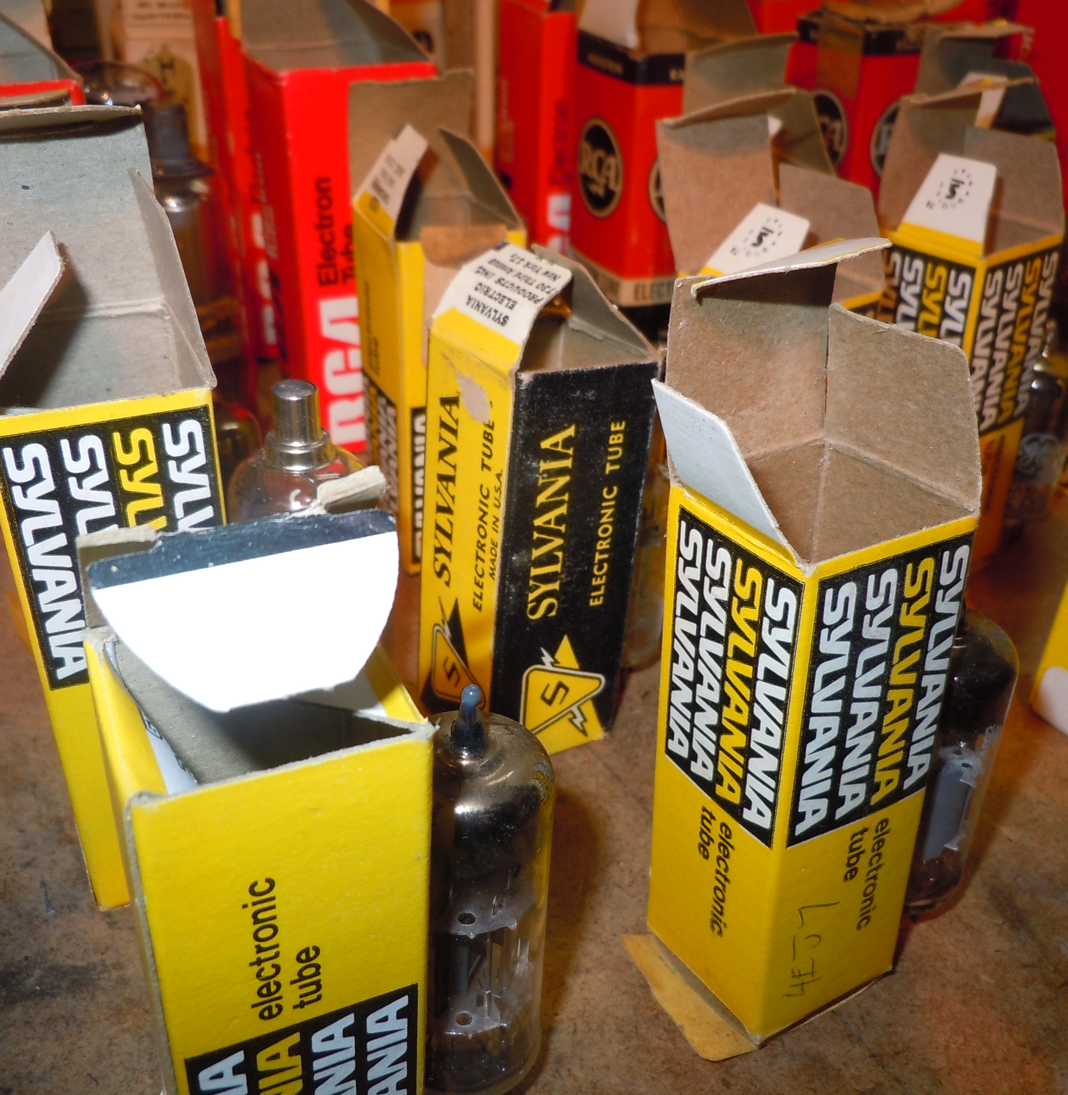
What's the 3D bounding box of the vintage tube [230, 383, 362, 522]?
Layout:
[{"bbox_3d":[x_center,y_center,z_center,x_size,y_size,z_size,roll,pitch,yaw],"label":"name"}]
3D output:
[{"bbox_3d":[-0.037,0.009,0.191,0.021,0.074,0.021,-4,31,-11],"label":"vintage tube"}]

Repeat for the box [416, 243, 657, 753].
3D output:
[{"bbox_3d":[-0.001,-0.007,0.210,0.027,0.089,0.027,-12,31,-30],"label":"box"}]

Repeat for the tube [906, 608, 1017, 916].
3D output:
[{"bbox_3d":[0.059,0.031,0.178,0.021,0.058,0.021,12,32,20],"label":"tube"}]

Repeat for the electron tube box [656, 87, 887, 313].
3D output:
[{"bbox_3d":[0.042,-0.026,0.226,0.026,0.105,0.030,-19,37,-31],"label":"electron tube box"}]

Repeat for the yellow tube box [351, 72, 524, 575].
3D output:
[{"bbox_3d":[-0.021,-0.047,0.257,0.027,0.102,0.028,-12,34,-22],"label":"yellow tube box"}]

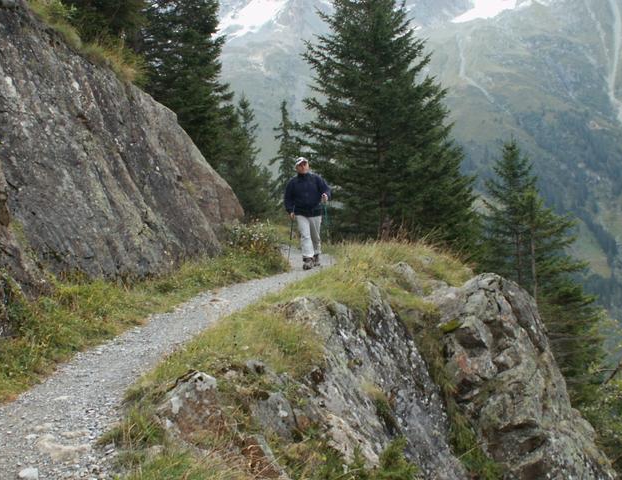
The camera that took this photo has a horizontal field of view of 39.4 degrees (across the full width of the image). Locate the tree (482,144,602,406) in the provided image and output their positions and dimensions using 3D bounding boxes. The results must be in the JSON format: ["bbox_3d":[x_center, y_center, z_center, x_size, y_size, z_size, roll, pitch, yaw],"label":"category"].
[{"bbox_3d":[5.062,0.733,19.000,2.700,5.900,2.700,-2,2,0],"label":"tree"}]

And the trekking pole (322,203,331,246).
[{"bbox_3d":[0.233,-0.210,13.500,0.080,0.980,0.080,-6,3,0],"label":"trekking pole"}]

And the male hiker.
[{"bbox_3d":[-0.055,-0.415,13.600,0.700,1.770,0.500,-1,2,7],"label":"male hiker"}]

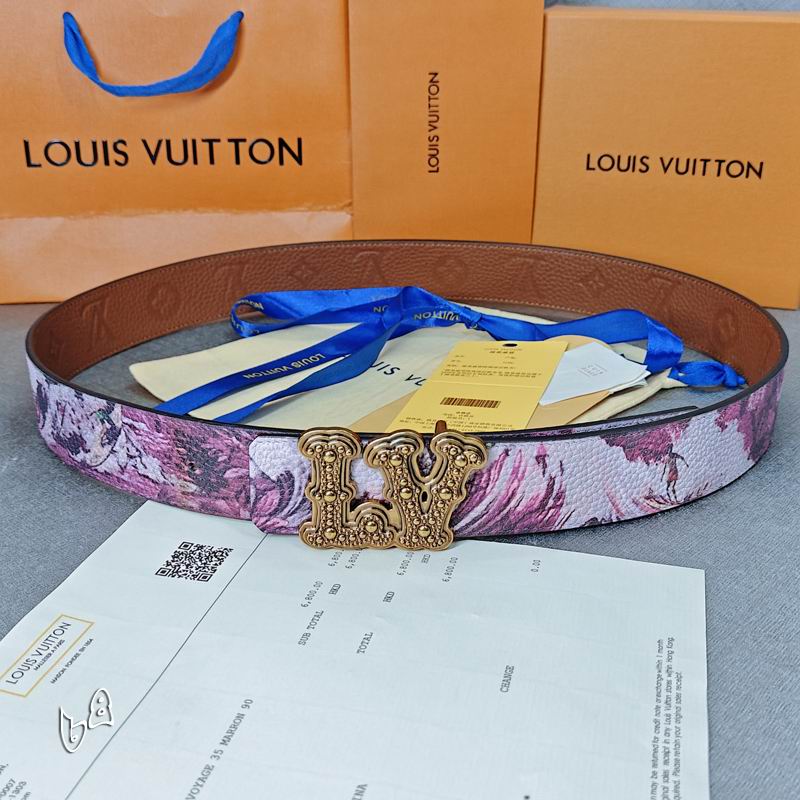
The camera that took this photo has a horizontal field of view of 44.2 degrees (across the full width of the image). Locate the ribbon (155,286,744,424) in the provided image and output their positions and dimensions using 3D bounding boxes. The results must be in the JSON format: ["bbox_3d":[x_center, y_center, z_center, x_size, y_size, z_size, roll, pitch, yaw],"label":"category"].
[{"bbox_3d":[0.029,-0.023,0.508,0.297,0.036,0.153,1,25,0],"label":"ribbon"}]

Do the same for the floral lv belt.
[{"bbox_3d":[0.006,-0.025,0.502,0.368,0.044,0.282,1,25,0],"label":"floral lv belt"}]

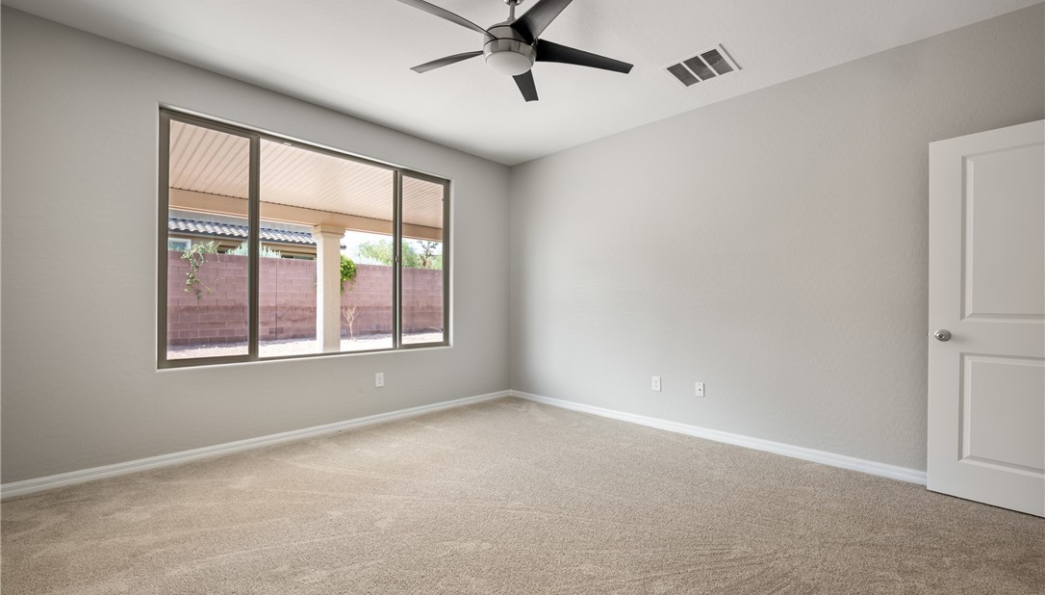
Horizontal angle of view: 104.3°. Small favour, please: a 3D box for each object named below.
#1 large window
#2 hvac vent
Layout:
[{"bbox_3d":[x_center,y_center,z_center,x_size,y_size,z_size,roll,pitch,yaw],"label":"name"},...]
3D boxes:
[{"bbox_3d":[-1.681,-0.393,3.671,2.390,1.810,0.100,1,-1,-44],"label":"large window"},{"bbox_3d":[1.292,-1.639,2.925,0.390,0.030,0.380,1,-1,-44],"label":"hvac vent"}]

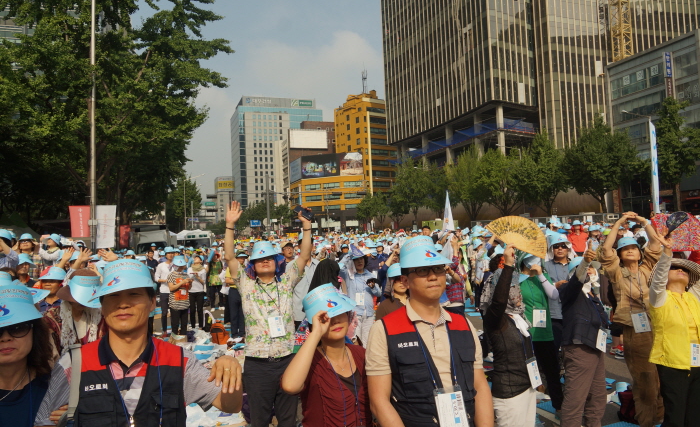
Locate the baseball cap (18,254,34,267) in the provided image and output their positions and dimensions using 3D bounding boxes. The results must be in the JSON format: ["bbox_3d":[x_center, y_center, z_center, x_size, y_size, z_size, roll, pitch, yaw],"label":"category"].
[{"bbox_3d":[-4.318,0.627,7.000,0.270,0.160,0.220,-1,-3,34],"label":"baseball cap"}]

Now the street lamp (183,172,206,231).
[{"bbox_3d":[-19.571,0.307,66.000,2.500,10.300,0.350,-2,-3,-15],"label":"street lamp"}]

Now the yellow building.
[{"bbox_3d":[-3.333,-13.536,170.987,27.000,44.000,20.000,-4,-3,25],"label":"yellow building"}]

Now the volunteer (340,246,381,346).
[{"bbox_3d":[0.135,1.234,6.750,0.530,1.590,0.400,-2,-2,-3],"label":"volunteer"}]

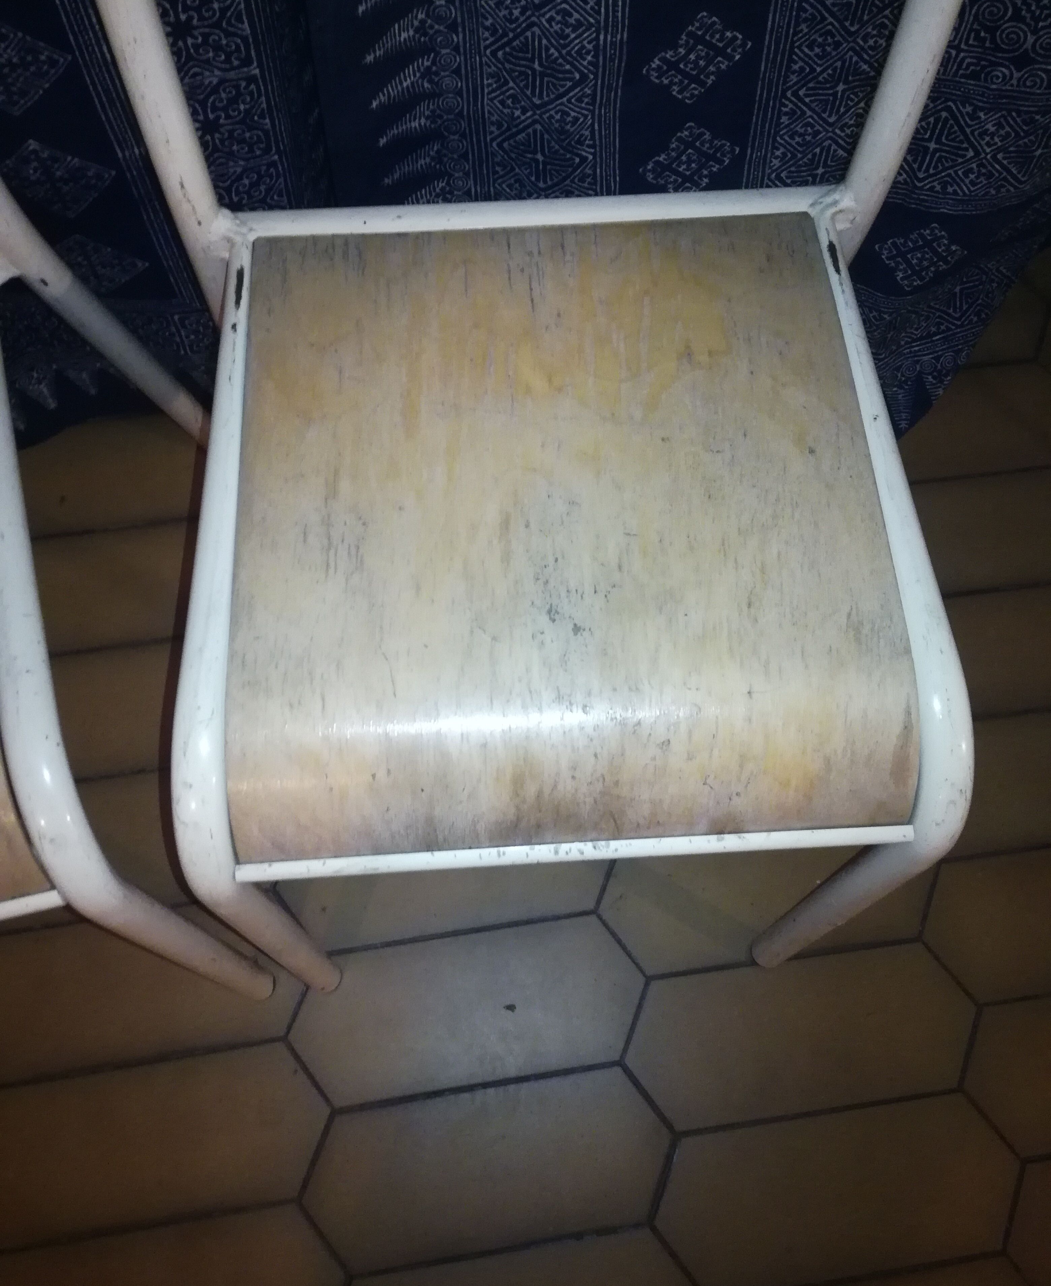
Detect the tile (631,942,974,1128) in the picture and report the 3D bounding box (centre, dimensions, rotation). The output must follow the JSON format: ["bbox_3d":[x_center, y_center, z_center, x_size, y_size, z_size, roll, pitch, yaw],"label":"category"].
[{"bbox_3d":[0.234,0.331,0.924,0.302,0.010,0.116,-8,71,-4],"label":"tile"}]

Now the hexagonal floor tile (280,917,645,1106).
[{"bbox_3d":[-0.047,0.310,0.925,0.302,0.010,0.116,-8,71,-4],"label":"hexagonal floor tile"}]

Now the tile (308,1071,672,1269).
[{"bbox_3d":[-0.029,0.425,0.886,0.302,0.010,0.116,-8,71,-4],"label":"tile"}]

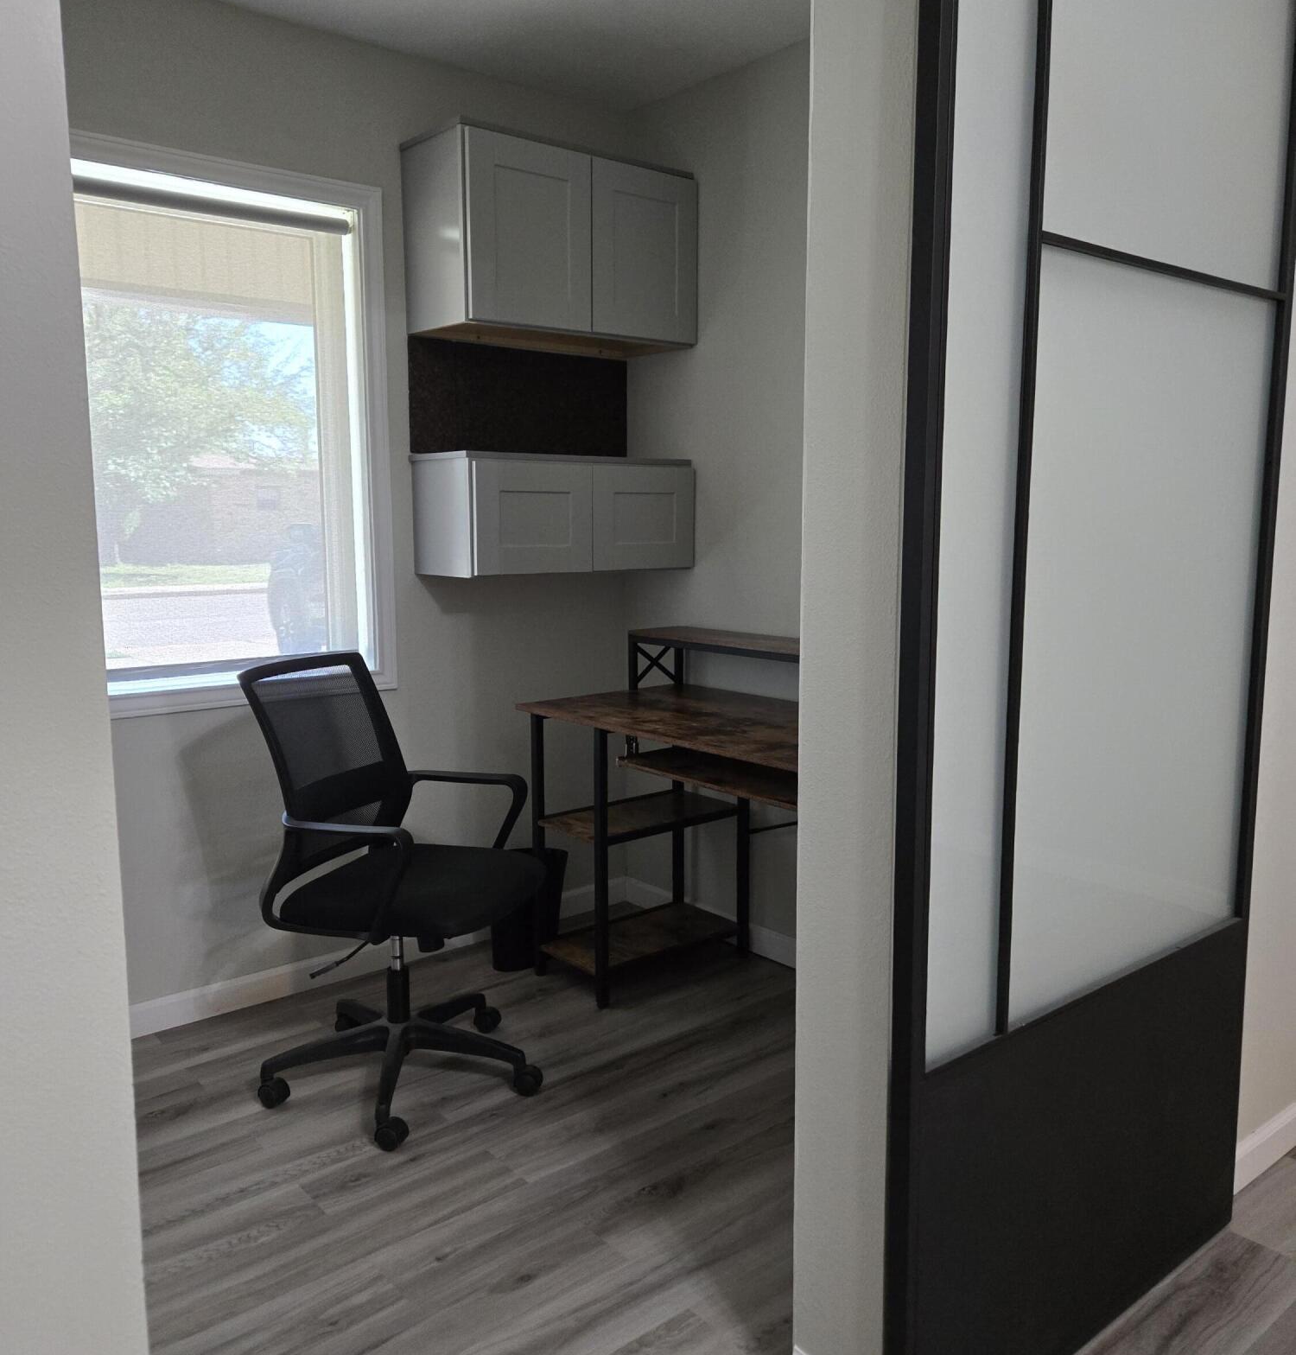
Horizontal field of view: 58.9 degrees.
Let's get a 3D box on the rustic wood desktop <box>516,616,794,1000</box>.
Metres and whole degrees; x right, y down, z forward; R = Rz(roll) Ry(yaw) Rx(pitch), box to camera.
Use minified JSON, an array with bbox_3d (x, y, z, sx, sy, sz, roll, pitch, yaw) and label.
[{"bbox_3d":[0.230,0.405,2.919,0.590,0.910,1.200,-7,10,-39],"label":"rustic wood desktop"}]

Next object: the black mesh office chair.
[{"bbox_3d":[-0.546,0.440,2.543,0.630,0.955,0.610,4,9,27],"label":"black mesh office chair"}]

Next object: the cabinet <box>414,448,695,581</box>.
[{"bbox_3d":[-0.256,-0.459,3.255,0.756,0.314,0.332,-7,10,-39],"label":"cabinet"}]

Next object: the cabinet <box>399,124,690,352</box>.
[{"bbox_3d":[-0.250,-1.176,3.178,0.758,0.473,0.307,-7,10,-39],"label":"cabinet"}]

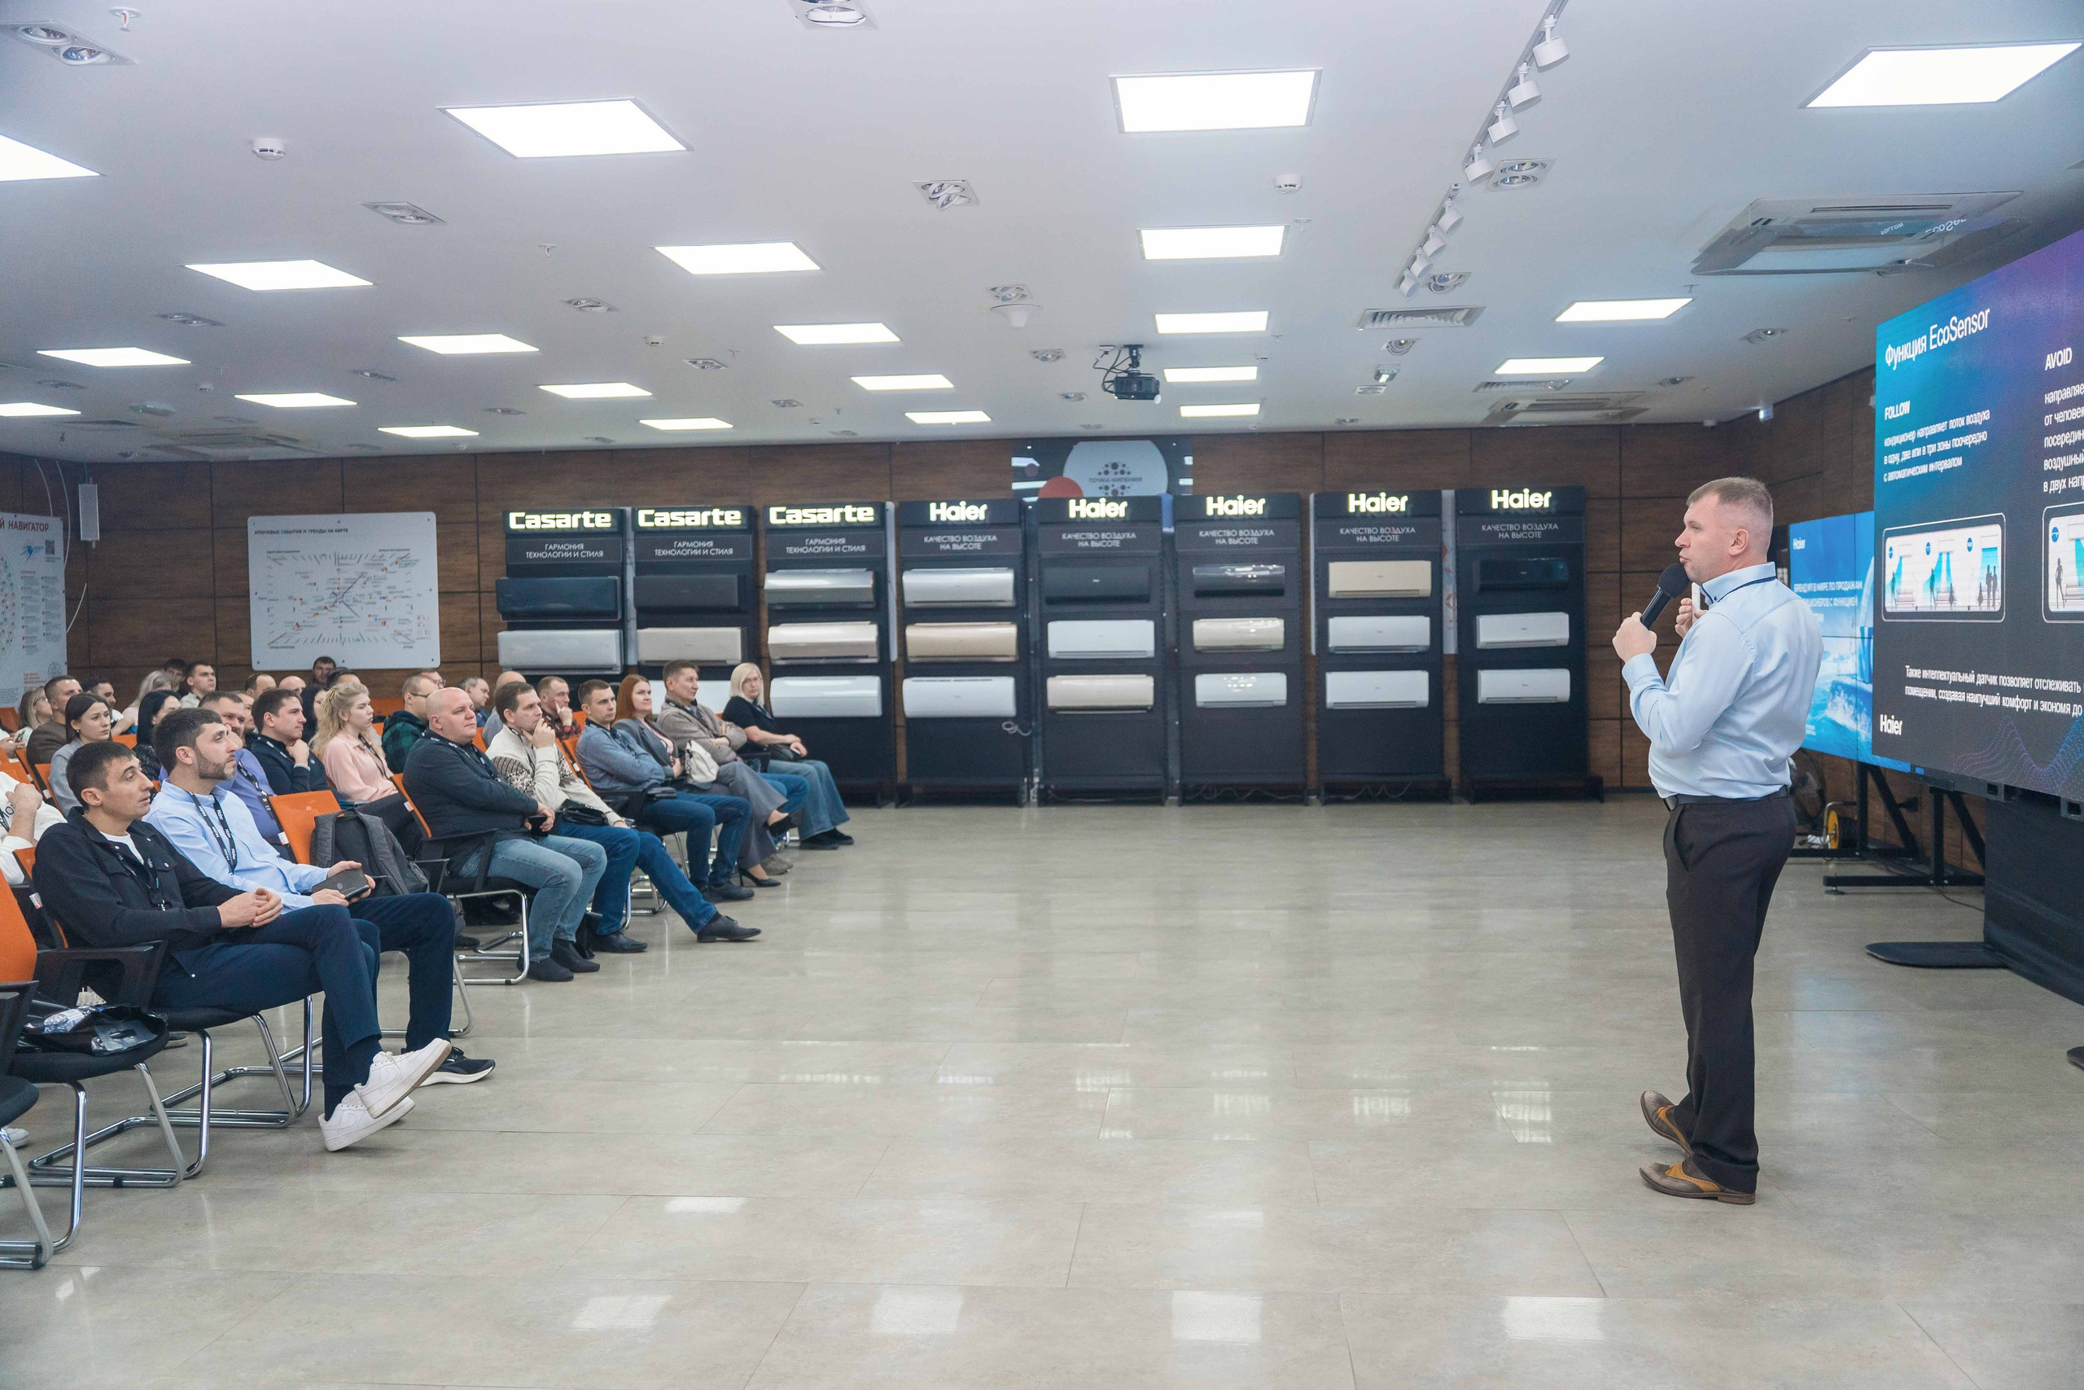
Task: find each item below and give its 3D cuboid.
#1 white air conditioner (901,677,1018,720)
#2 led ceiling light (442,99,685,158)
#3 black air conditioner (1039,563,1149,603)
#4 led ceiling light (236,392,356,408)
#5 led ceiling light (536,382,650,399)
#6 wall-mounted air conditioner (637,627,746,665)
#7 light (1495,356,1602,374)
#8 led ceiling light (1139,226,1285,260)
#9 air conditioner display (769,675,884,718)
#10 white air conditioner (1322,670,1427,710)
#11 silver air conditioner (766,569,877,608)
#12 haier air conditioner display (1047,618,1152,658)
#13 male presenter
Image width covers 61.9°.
[{"bbox_3d":[-0.687,0.021,14.640,0.926,0.331,0.210,-1,2,5],"label":"white air conditioner"},{"bbox_3d":[-1.503,-1.812,5.553,0.590,0.040,0.580,-1,2,6],"label":"led ceiling light"},{"bbox_3d":[0.448,-0.893,14.179,0.865,0.300,0.200,-1,2,6],"label":"black air conditioner"},{"bbox_3d":[-5.027,-1.994,11.725,0.590,0.030,0.590,-1,2,6],"label":"led ceiling light"},{"bbox_3d":[-2.898,-1.984,11.313,0.595,0.030,0.595,-1,2,6],"label":"led ceiling light"},{"bbox_3d":[-2.912,-0.398,14.357,0.871,0.303,0.200,0,2,7],"label":"wall-mounted air conditioner"},{"bbox_3d":[3.199,-2.088,10.987,0.590,0.030,0.590,-1,2,6],"label":"light"},{"bbox_3d":[0.722,-1.914,7.325,0.590,0.040,0.580,-1,2,6],"label":"led ceiling light"},{"bbox_3d":[-1.772,0.014,14.511,0.935,0.330,0.220,-1,2,6],"label":"air conditioner display"},{"bbox_3d":[2.679,-0.045,13.894,0.805,0.295,0.200,-1,2,6],"label":"white air conditioner"},{"bbox_3d":[-1.801,-0.878,14.301,0.907,0.307,0.225,-1,2,6],"label":"silver air conditioner"},{"bbox_3d":[0.480,-0.457,14.235,0.870,0.308,0.210,-1,2,6],"label":"haier air conditioner display"},{"bbox_3d":[1.712,0.347,4.426,0.530,1.790,0.520,1,3,37],"label":"male presenter"}]

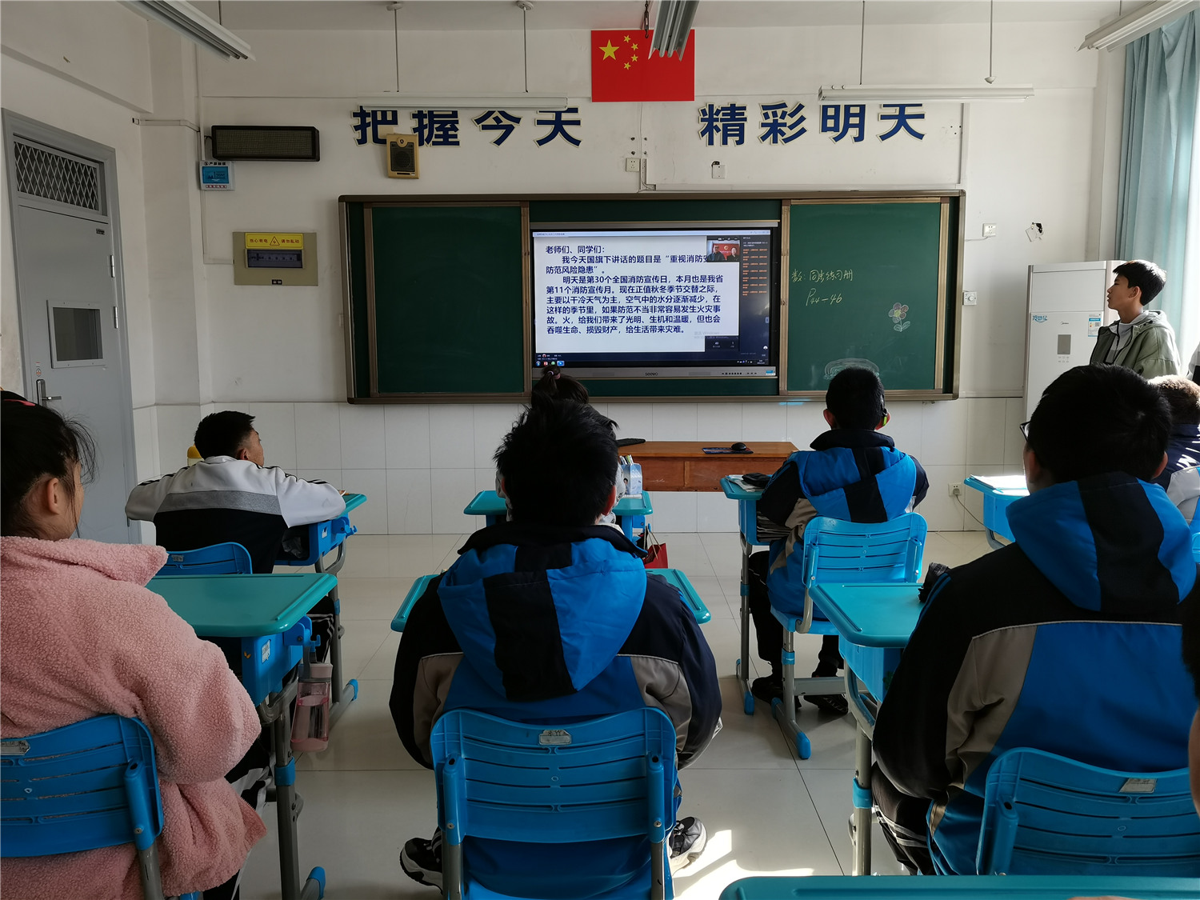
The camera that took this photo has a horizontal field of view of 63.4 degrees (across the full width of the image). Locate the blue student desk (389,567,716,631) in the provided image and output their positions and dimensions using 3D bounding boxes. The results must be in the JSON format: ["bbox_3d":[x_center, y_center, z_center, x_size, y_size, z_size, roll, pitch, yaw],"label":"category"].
[{"bbox_3d":[-0.107,0.703,2.266,0.660,0.770,0.410,-1,7,-4],"label":"blue student desk"}]

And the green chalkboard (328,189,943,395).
[{"bbox_3d":[0.337,-0.982,6.344,4.020,1.340,0.110,0,7,1],"label":"green chalkboard"}]

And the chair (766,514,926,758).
[{"bbox_3d":[0.834,0.573,3.283,0.410,0.800,0.480,0,7,1],"label":"chair"}]

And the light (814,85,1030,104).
[{"bbox_3d":[1.885,-2.069,5.593,1.230,0.085,0.130,0,7,1],"label":"light"}]

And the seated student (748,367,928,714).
[{"bbox_3d":[0.825,0.326,3.414,0.550,1.260,0.760,0,7,1],"label":"seated student"}]

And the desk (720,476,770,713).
[{"bbox_3d":[0.811,0.524,3.781,0.650,0.775,0.500,0,7,1],"label":"desk"}]

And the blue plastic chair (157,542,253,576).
[{"bbox_3d":[-1.173,0.619,3.023,0.400,0.770,0.460,0,7,1],"label":"blue plastic chair"}]

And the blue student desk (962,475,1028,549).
[{"bbox_3d":[1.791,0.521,3.768,0.650,0.775,0.490,0,7,1],"label":"blue student desk"}]

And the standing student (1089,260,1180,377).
[{"bbox_3d":[2.372,-0.012,4.373,0.280,1.660,0.450,-3,7,-22],"label":"standing student"}]

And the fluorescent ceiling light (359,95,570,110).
[{"bbox_3d":[-0.810,-2.066,5.759,1.250,0.100,0.140,0,7,1],"label":"fluorescent ceiling light"}]

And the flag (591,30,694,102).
[{"bbox_3d":[0.277,-2.460,6.219,0.660,0.440,0.015,0,7,1],"label":"flag"}]

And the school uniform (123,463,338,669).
[{"bbox_3d":[-1.167,0.387,3.157,0.700,0.780,0.560,0,7,1],"label":"school uniform"}]

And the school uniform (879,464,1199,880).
[{"bbox_3d":[0.793,0.538,1.808,0.580,1.020,0.720,0,7,-1],"label":"school uniform"}]

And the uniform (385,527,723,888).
[{"bbox_3d":[-0.074,0.405,1.802,0.570,0.640,0.480,0,7,1],"label":"uniform"}]

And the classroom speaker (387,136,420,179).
[{"bbox_3d":[-1.261,-1.886,6.255,0.200,0.275,0.090,0,7,1],"label":"classroom speaker"}]

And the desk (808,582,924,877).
[{"bbox_3d":[0.816,0.715,2.117,0.660,0.770,0.410,0,7,2],"label":"desk"}]

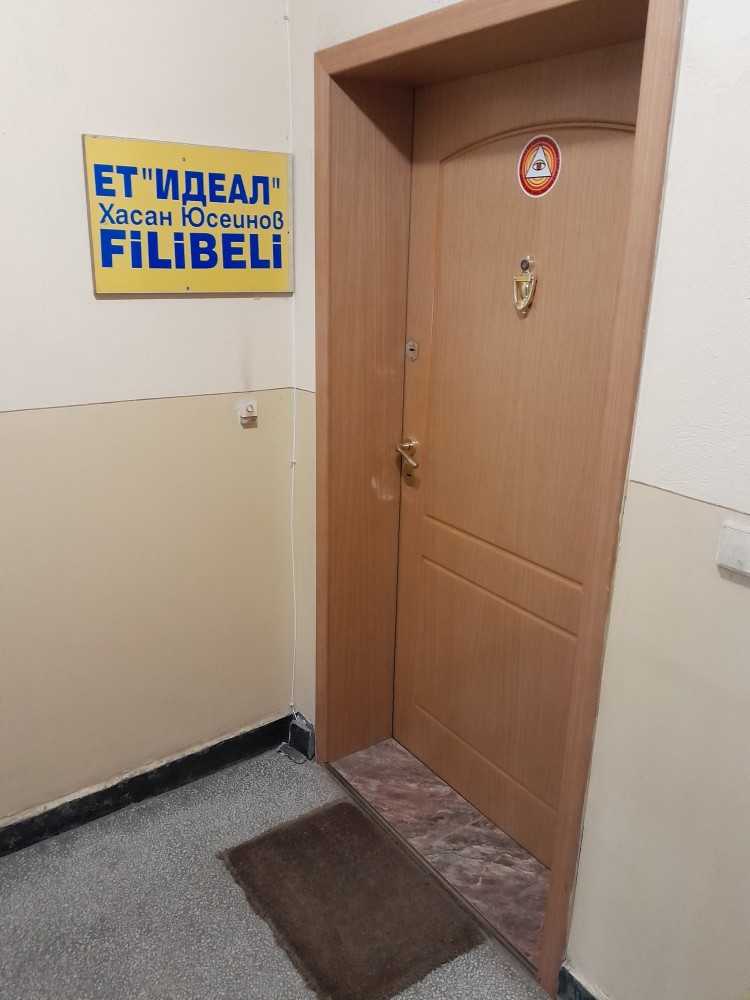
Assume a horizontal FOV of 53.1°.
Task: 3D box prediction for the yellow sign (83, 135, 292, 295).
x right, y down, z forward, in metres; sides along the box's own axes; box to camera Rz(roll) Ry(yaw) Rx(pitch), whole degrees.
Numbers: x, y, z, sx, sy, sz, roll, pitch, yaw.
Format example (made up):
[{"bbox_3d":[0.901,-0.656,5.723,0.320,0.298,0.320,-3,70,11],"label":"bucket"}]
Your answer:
[{"bbox_3d":[-0.446,-0.707,1.907,0.544,0.350,0.015,-11,21,-35],"label":"yellow sign"}]

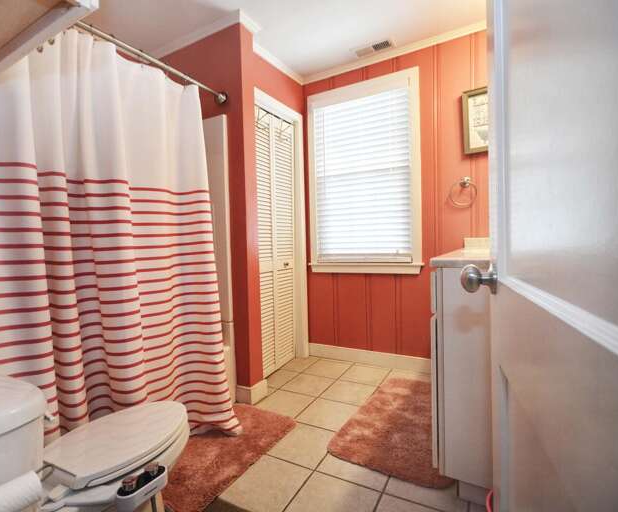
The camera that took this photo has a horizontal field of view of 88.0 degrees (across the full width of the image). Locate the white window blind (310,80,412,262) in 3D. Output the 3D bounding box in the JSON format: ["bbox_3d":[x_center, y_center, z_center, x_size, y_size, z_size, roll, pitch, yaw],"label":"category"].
[{"bbox_3d":[0.427,-0.609,2.629,0.815,1.341,0.056,-1,1,28],"label":"white window blind"}]

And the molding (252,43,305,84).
[{"bbox_3d":[-0.249,-1.502,2.493,0.047,0.052,0.810,-1,6,30],"label":"molding"}]

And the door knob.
[{"bbox_3d":[0.354,0.048,0.667,0.065,0.062,0.062,-1,1,28],"label":"door knob"}]

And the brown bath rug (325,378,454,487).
[{"bbox_3d":[0.544,0.888,1.786,0.531,0.026,0.949,-1,1,28],"label":"brown bath rug"}]

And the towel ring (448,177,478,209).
[{"bbox_3d":[1.083,-0.438,2.240,0.171,0.211,0.061,-1,1,28],"label":"towel ring"}]

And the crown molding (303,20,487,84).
[{"bbox_3d":[0.658,-1.557,2.443,1.645,0.052,0.047,-1,1,28],"label":"crown molding"}]

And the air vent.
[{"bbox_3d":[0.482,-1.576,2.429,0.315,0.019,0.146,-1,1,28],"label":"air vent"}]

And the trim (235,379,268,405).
[{"bbox_3d":[-0.367,0.867,2.076,0.136,0.108,0.177,-1,1,28],"label":"trim"}]

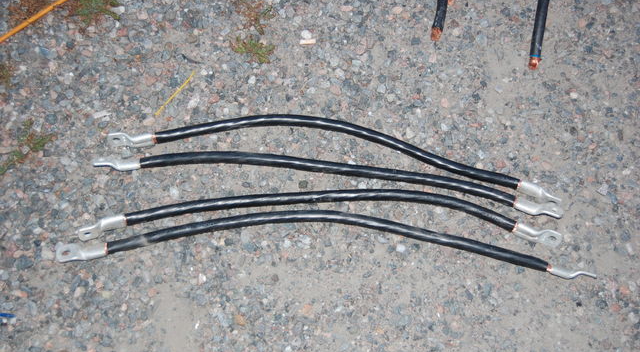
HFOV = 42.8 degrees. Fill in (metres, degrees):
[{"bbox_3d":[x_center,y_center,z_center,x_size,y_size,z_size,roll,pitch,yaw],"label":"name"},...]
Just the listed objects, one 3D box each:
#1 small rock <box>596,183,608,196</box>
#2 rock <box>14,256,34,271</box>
[{"bbox_3d":[0.390,0.019,1.127,0.017,0.009,0.015,0,64,0],"label":"small rock"},{"bbox_3d":[-0.390,0.116,1.079,0.026,0.011,0.019,0,64,0],"label":"rock"}]

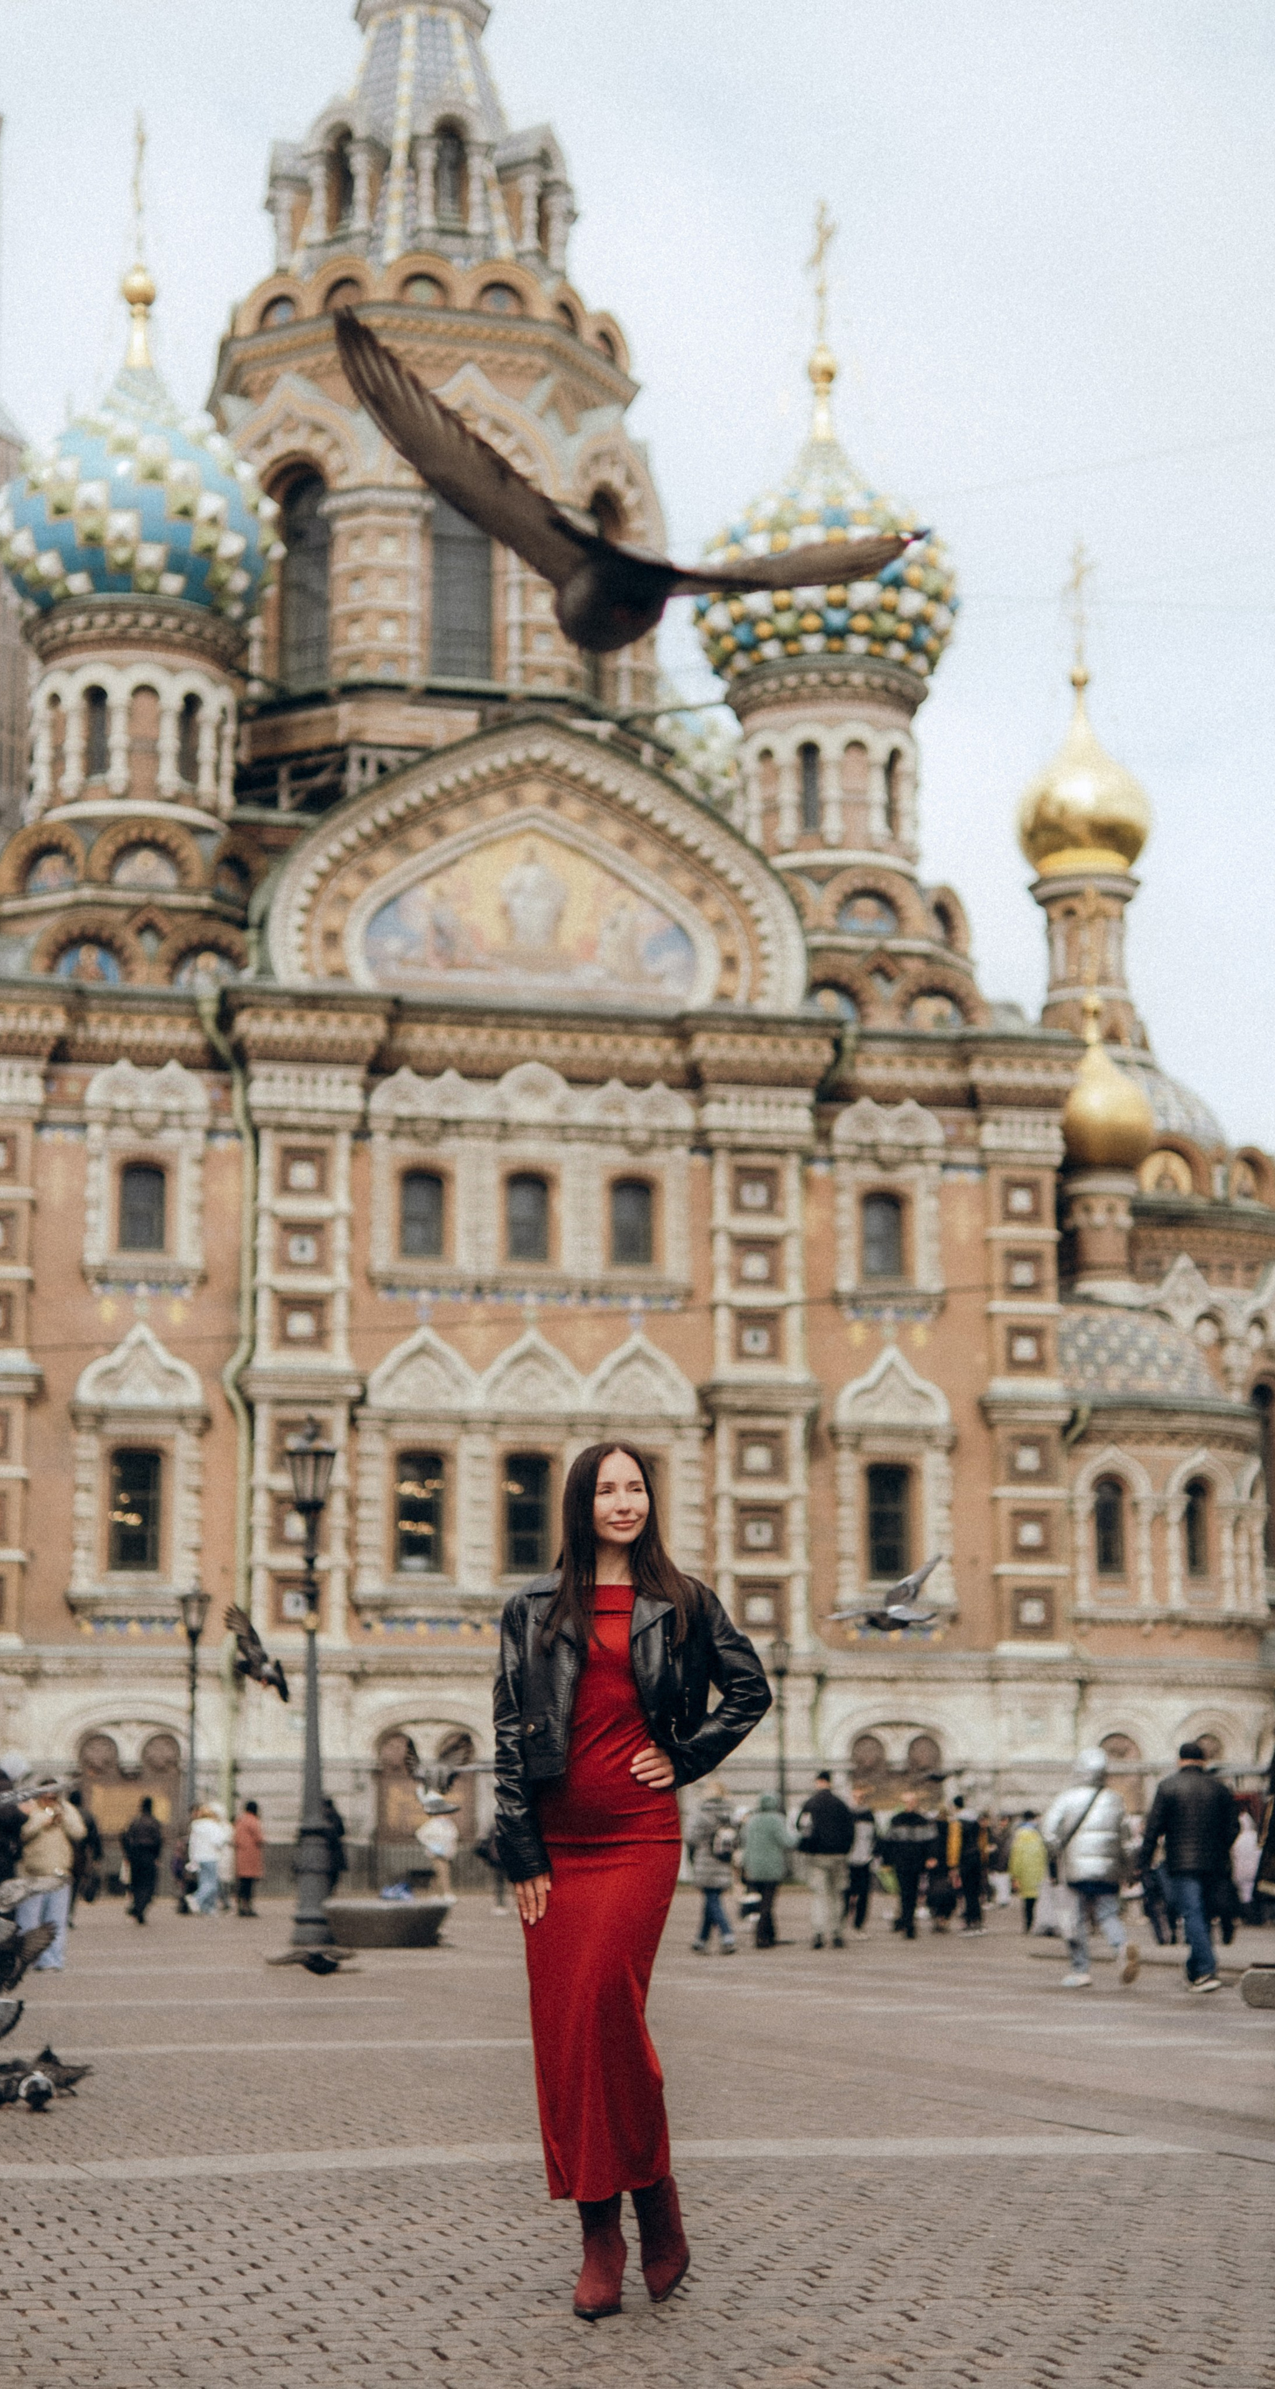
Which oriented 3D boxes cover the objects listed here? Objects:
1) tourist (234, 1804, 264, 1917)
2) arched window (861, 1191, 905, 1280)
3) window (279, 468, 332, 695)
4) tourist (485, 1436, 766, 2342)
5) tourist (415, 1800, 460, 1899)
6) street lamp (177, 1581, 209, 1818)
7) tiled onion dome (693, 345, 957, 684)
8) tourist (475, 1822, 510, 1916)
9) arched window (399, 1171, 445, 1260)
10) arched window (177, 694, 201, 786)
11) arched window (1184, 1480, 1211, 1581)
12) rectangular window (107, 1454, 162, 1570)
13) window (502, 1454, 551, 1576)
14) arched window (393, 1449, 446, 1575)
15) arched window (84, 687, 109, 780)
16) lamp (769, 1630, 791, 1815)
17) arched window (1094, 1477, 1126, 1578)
[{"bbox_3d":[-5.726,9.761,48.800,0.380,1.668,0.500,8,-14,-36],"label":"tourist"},{"bbox_3d":[6.306,1.052,85.213,1.155,2.294,0.300,2,-12,-13],"label":"arched window"},{"bbox_3d":[-9.795,-18.098,97.508,1.857,6.882,0.400,-7,-13,31],"label":"window"},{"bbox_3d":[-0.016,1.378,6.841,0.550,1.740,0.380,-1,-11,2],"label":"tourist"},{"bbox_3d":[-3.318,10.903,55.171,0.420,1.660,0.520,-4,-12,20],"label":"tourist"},{"bbox_3d":[-7.278,9.089,54.504,0.520,5.309,0.520,2,-11,-13],"label":"street lamp"},{"bbox_3d":[5.339,-18.898,94.258,7.427,11.067,7.427,0,-11,0],"label":"tiled onion dome"},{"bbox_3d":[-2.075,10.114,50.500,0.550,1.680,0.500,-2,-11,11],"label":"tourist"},{"bbox_3d":[-5.361,0.507,82.471,1.175,2.220,0.300,2,-12,-13],"label":"arched window"},{"bbox_3d":[-10.831,-10.944,80.031,0.300,2.139,0.654,-11,-15,43],"label":"arched window"},{"bbox_3d":[14.561,8.684,86.242,0.893,2.675,0.350,6,-13,-31],"label":"arched window"},{"bbox_3d":[-11.852,7.451,78.145,1.266,2.901,0.350,2,-11,-13],"label":"rectangular window"},{"bbox_3d":[-2.574,7.400,76.793,1.156,2.807,0.300,3,-12,-16],"label":"window"},{"bbox_3d":[-5.010,7.333,76.101,1.179,2.781,0.300,3,-12,-16],"label":"arched window"},{"bbox_3d":[-12.962,-11.040,79.424,0.598,2.223,0.300,-3,-11,14],"label":"arched window"},{"bbox_3d":[3.013,11.982,70.004,0.420,5.291,0.420,3,-12,-16],"label":"lamp"},{"bbox_3d":[12.147,8.550,85.145,0.869,2.587,0.350,2,-11,-13],"label":"arched window"}]

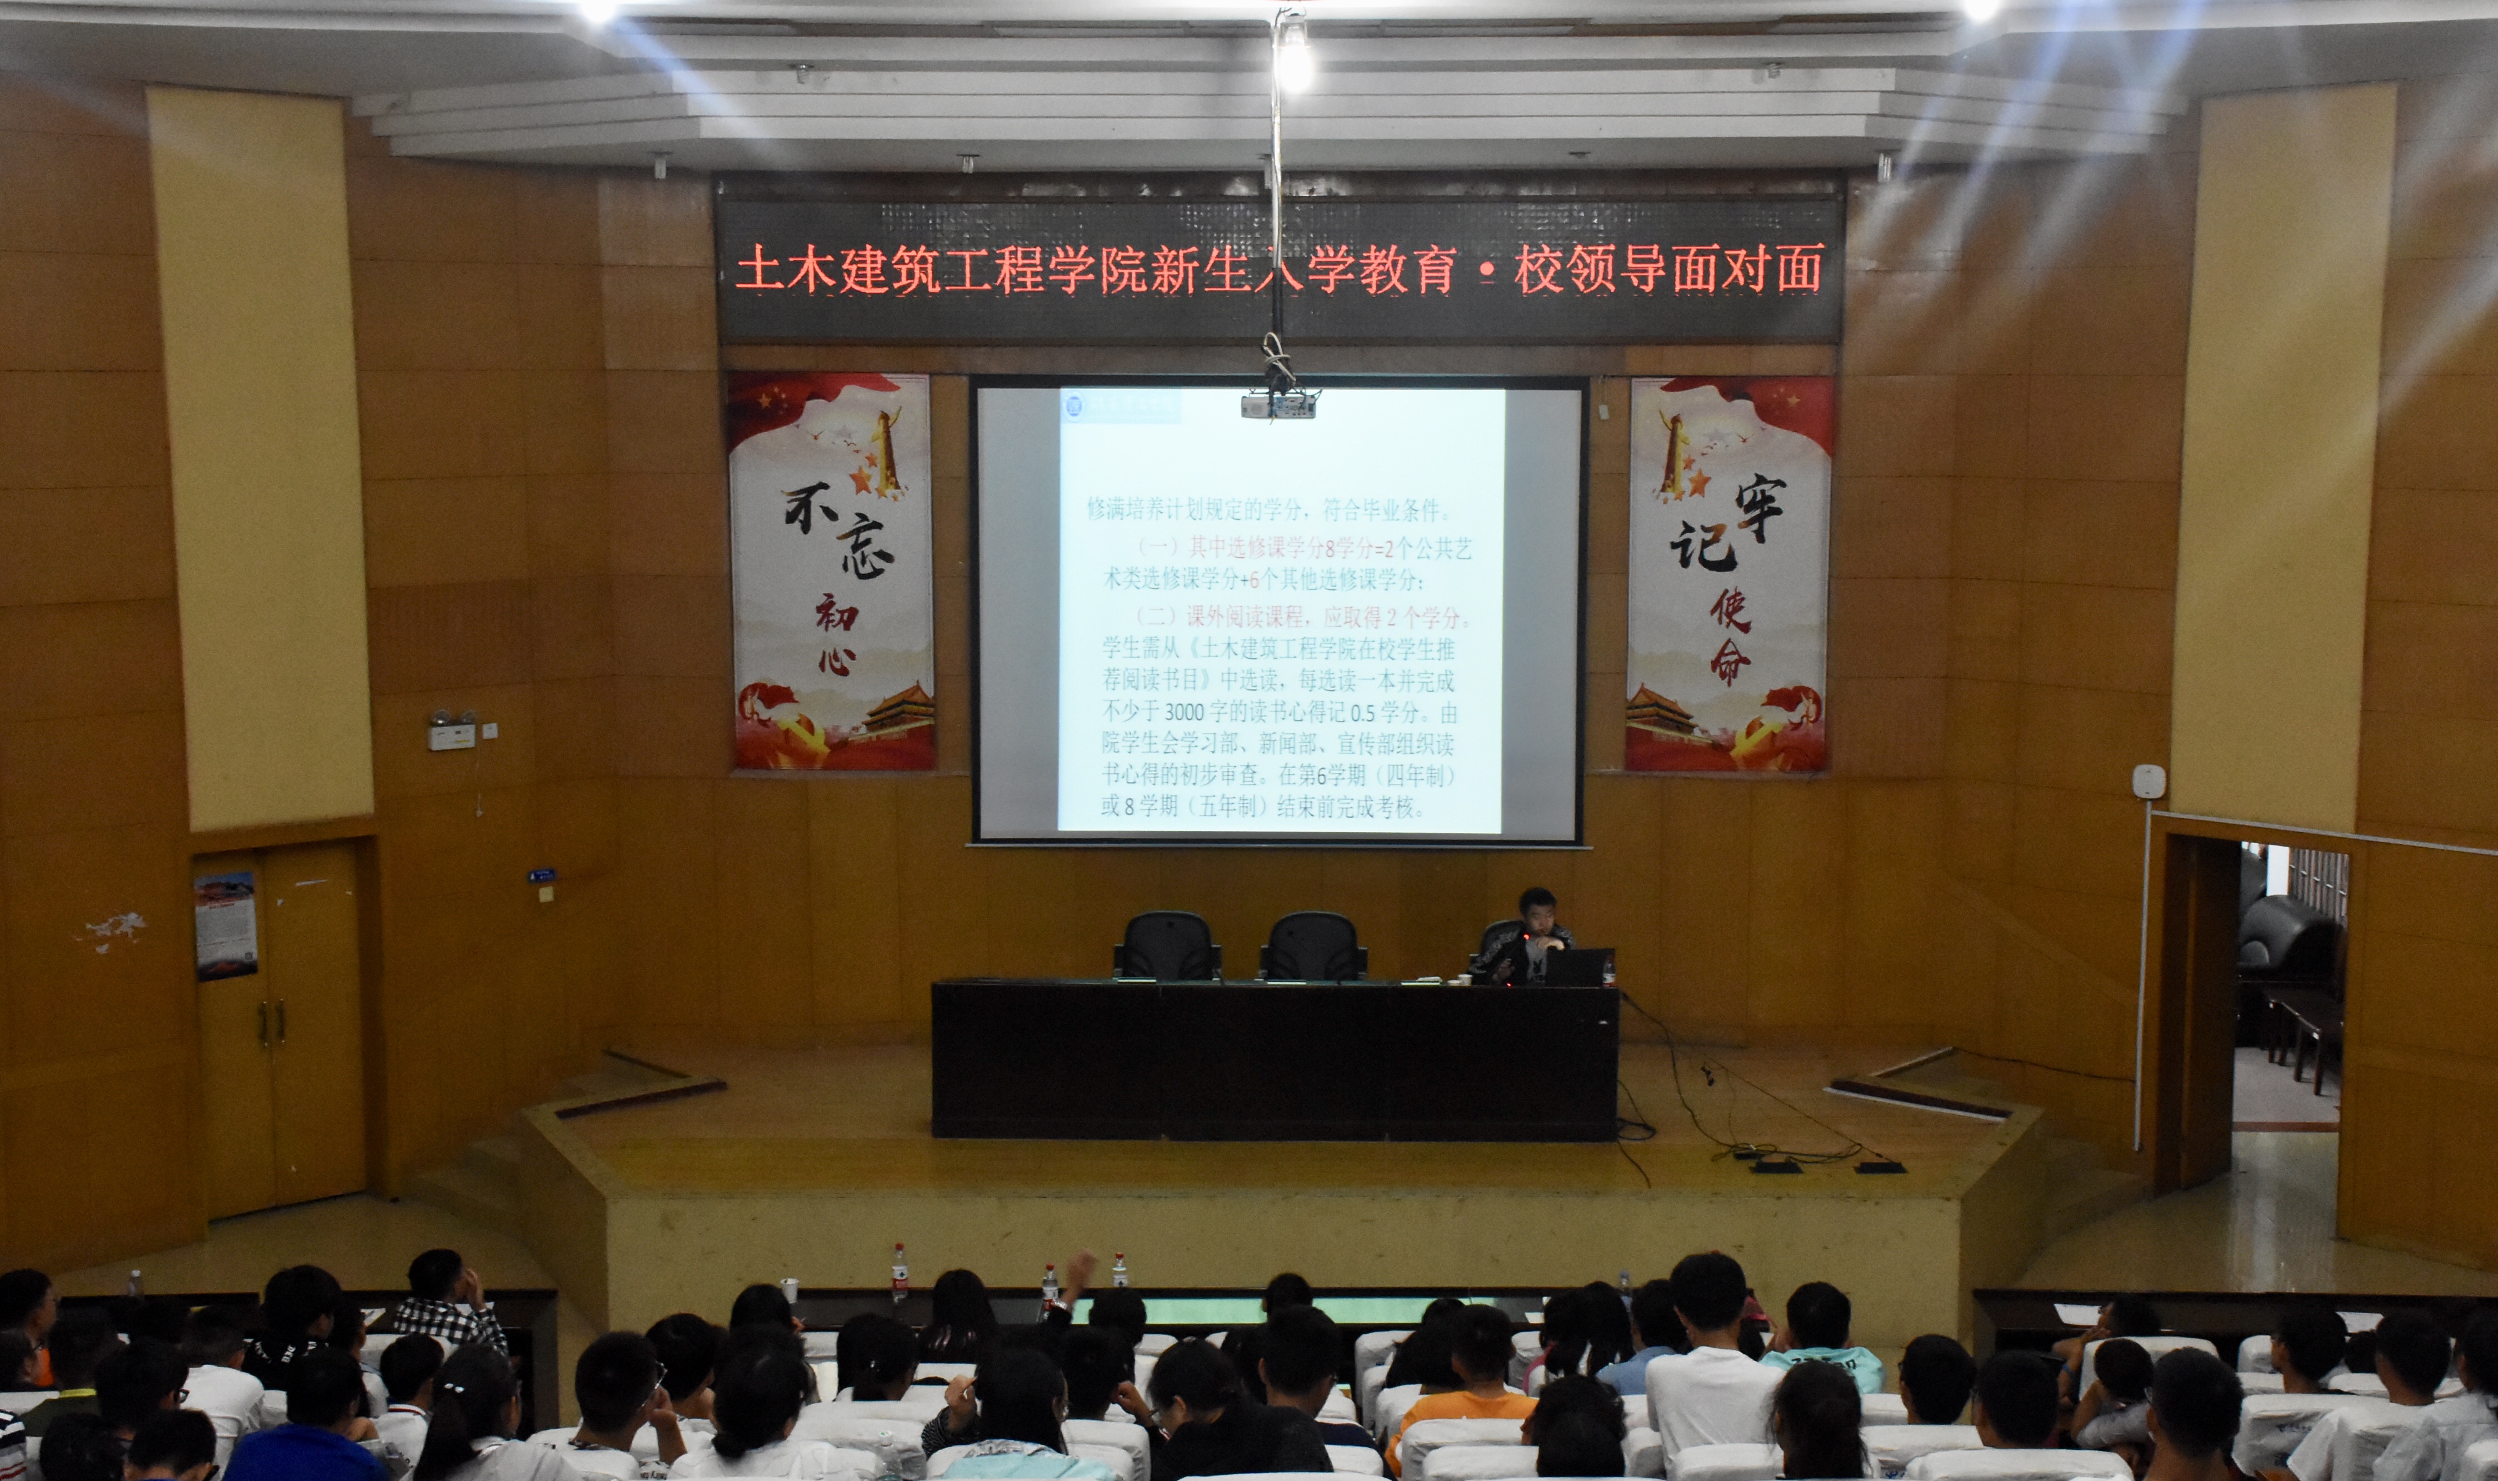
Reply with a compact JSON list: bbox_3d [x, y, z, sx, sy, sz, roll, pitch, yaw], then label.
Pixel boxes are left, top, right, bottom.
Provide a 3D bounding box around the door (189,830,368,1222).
[{"bbox_3d":[-5.500,1.622,17.552,1.050,2.080,0.060,-7,10,-42],"label":"door"}]

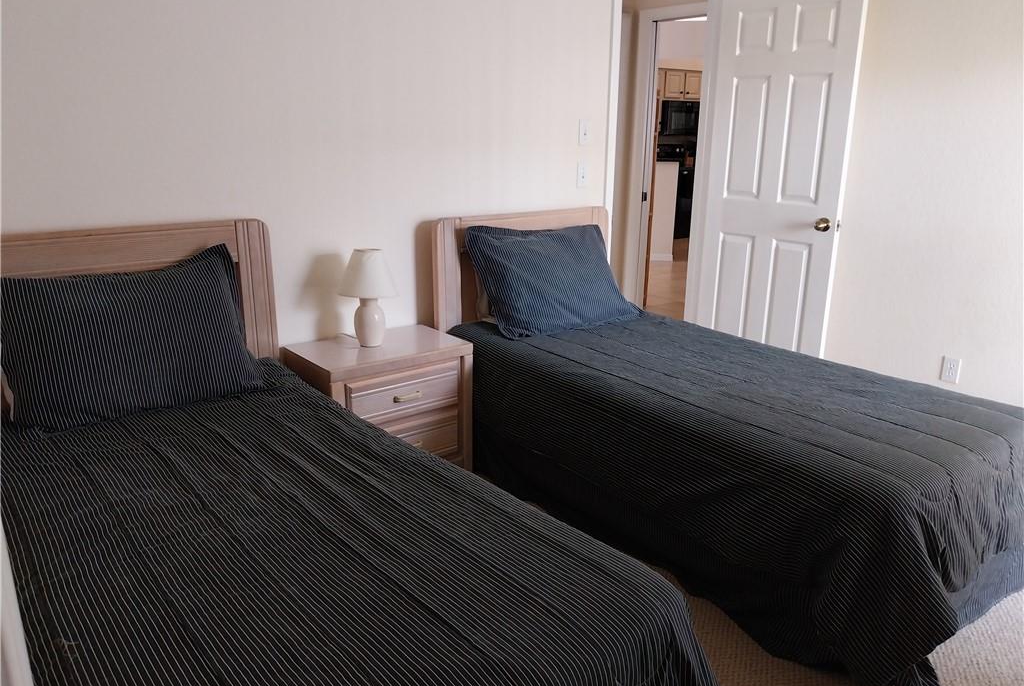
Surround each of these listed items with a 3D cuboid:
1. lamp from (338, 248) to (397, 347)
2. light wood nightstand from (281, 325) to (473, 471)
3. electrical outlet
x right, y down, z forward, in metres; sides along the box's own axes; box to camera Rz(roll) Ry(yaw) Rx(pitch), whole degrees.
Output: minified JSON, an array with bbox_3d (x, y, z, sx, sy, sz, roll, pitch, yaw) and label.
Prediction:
[{"bbox_3d":[-0.537,-0.169,2.905,0.225,0.365,0.225,0,16,0],"label":"lamp"},{"bbox_3d":[-0.502,0.284,3.015,0.595,0.567,0.377,-11,19,-36],"label":"light wood nightstand"},{"bbox_3d":[1.982,0.123,3.469,0.010,0.114,0.070,-11,19,-36],"label":"electrical outlet"}]

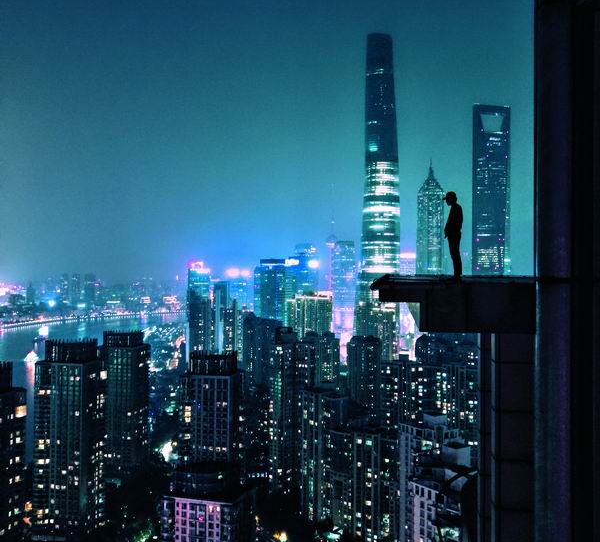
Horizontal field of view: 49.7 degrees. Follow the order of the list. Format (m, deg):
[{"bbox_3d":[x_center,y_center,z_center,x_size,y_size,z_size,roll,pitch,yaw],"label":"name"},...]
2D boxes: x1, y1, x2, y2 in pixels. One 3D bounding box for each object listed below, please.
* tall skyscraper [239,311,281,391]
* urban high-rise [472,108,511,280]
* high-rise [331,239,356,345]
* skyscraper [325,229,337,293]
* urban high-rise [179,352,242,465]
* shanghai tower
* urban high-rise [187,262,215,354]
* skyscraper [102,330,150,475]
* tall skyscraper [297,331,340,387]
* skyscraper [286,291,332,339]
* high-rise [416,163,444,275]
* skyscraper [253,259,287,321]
[{"bbox_3d":[-56.350,119.500,935.000,48.000,115.000,24.000,0,0,20],"label":"tall skyscraper"},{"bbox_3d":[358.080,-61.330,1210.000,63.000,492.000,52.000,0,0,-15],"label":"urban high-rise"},{"bbox_3d":[106.320,57.680,1600.000,54.000,257.000,50.000,0,0,6],"label":"high-rise"},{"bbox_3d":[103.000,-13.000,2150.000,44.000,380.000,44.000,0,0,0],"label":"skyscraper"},{"bbox_3d":[-54.710,115.550,400.000,34.000,132.000,27.000,0,0,6],"label":"urban high-rise"},{"bbox_3d":[150.460,-131.300,1217.000,80.000,632.000,80.000,0,0,7],"label":"shanghai tower"},{"bbox_3d":[-178.370,83.000,1160.000,40.000,188.000,36.000,0,0,20],"label":"urban high-rise"},{"bbox_3d":[-147.890,114.000,550.000,32.000,126.000,25.000,0,0,20],"label":"skyscraper"},{"bbox_3d":[17.780,120.900,622.000,38.000,123.000,28.000,0,0,12],"label":"tall skyscraper"},{"bbox_3d":[14.680,109.860,1000.000,58.000,148.000,34.000,0,0,20],"label":"skyscraper"},{"bbox_3d":[277.900,-29.000,1378.000,49.000,412.000,49.000,0,0,-22],"label":"high-rise"},{"bbox_3d":[-57.740,78.000,1225.000,54.000,198.000,46.000,0,0,-14],"label":"skyscraper"}]

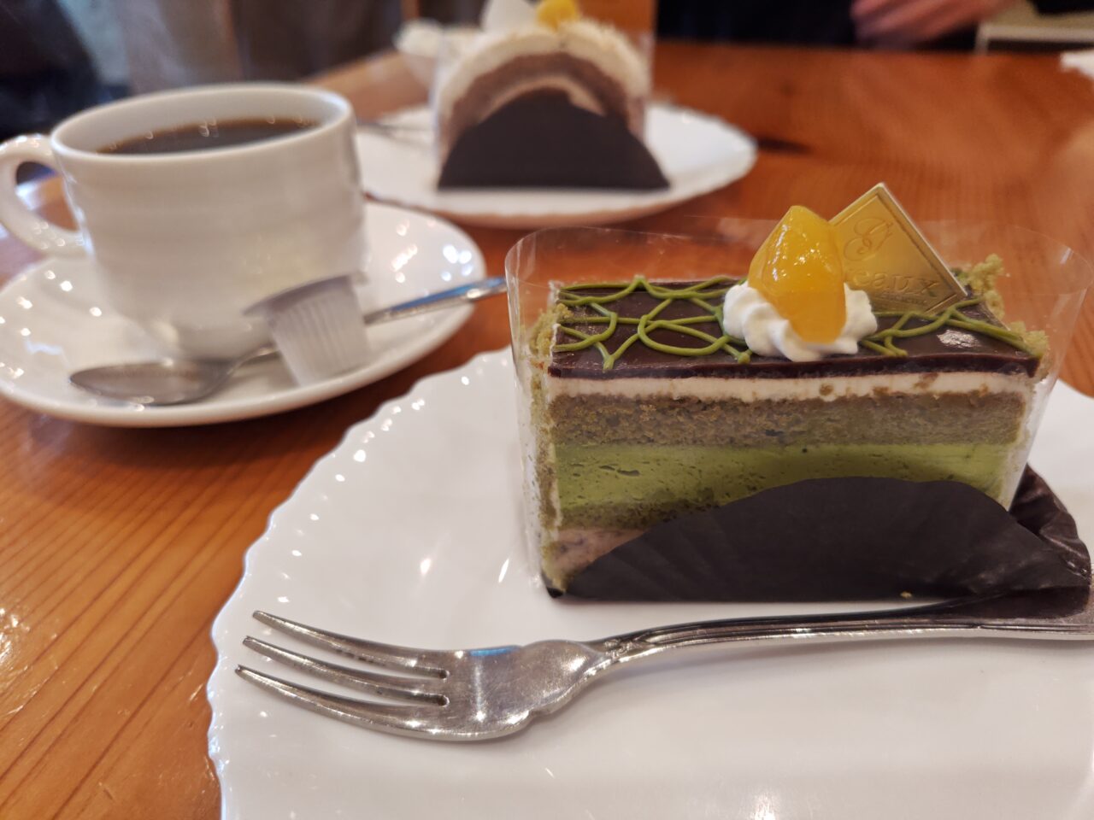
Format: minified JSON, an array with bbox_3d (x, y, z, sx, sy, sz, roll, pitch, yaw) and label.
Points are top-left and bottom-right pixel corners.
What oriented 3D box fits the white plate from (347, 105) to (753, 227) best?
[{"bbox_3d":[-0.001,-0.121,0.357,0.200,0.021,0.200,0,36,0],"label":"white plate"}]

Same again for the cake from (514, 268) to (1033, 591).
[{"bbox_3d":[0.043,0.005,0.147,0.083,0.054,0.032,0,33,6],"label":"cake"}]

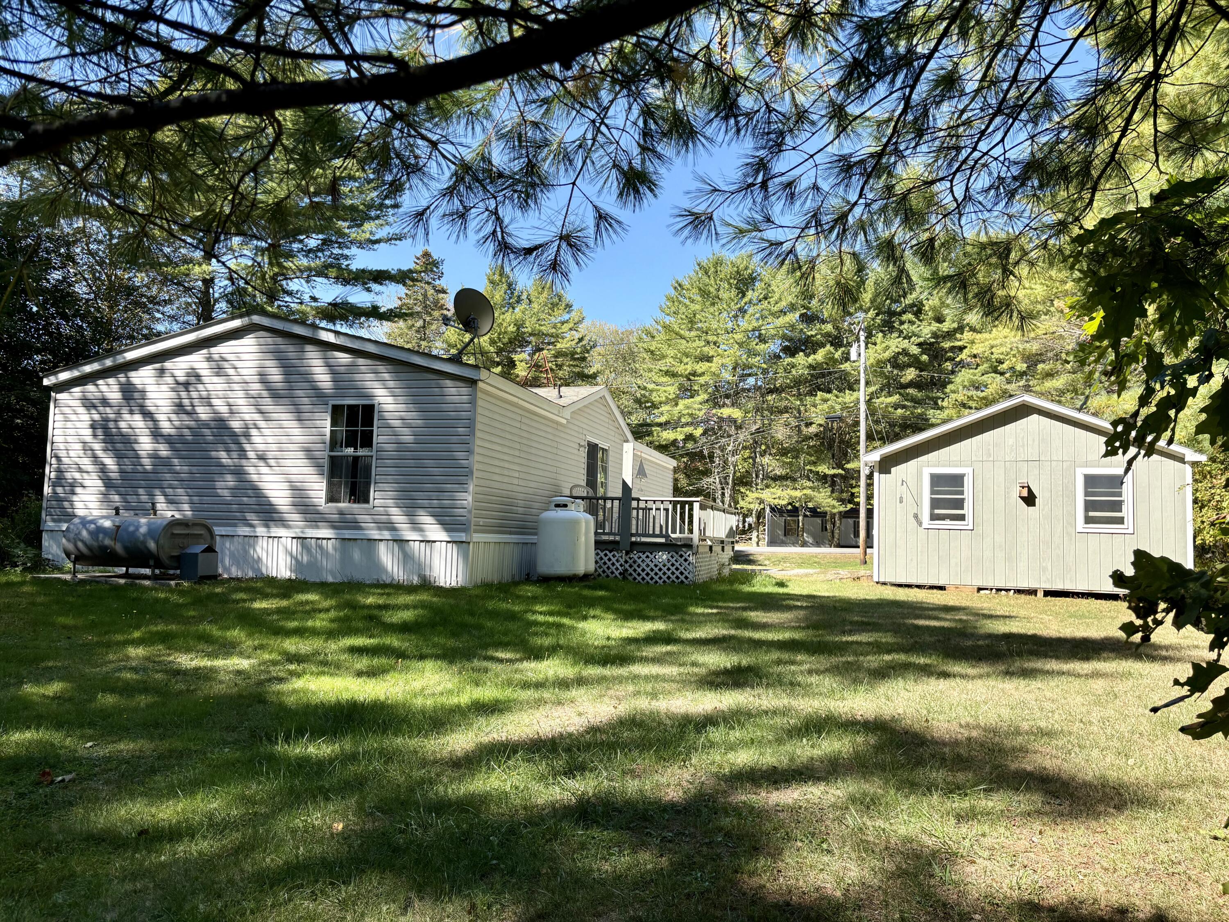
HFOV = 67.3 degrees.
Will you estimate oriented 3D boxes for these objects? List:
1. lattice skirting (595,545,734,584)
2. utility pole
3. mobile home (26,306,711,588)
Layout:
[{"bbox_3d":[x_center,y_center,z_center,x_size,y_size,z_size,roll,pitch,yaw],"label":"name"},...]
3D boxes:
[{"bbox_3d":[0.824,2.088,19.006,2.559,0.615,5.492,0,-5,14],"label":"lattice skirting"},{"bbox_3d":[10.574,-0.910,39.362,0.280,10.722,0.280,1,-5,0],"label":"utility pole"},{"bbox_3d":[-3.674,0.434,21.422,7.497,3.990,15.679,0,-5,14],"label":"mobile home"}]

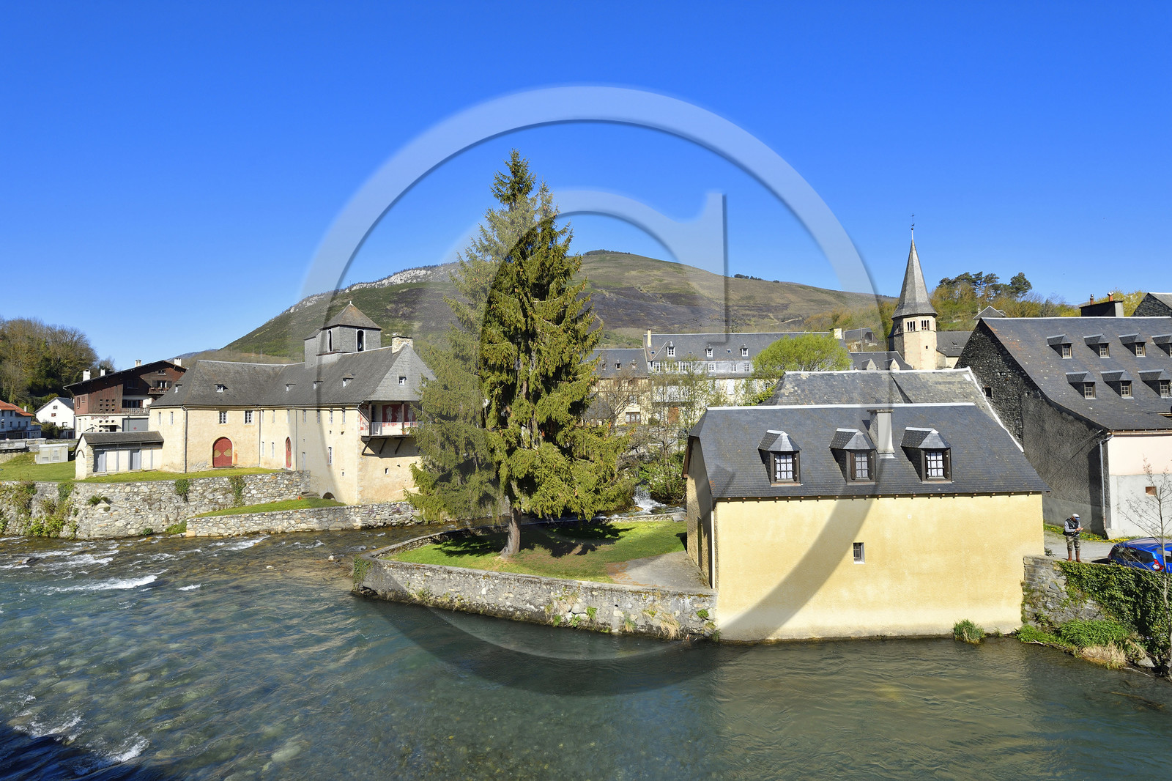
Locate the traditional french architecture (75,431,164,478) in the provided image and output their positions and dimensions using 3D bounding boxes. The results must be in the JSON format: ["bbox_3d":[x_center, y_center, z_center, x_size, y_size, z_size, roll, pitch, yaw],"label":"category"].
[{"bbox_3d":[-36.809,5.009,43.750,2.670,3.450,4.800,-2,-3,31],"label":"traditional french architecture"}]

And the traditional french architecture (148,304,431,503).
[{"bbox_3d":[-26.146,0.461,50.674,25.600,17.300,17.200,-2,-2,40],"label":"traditional french architecture"}]

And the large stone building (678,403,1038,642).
[{"bbox_3d":[10.690,4.923,23.094,12.400,8.680,5.700,-1,-2,-2],"label":"large stone building"}]

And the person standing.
[{"bbox_3d":[17.610,5.326,20.000,0.520,1.710,0.420,0,-2,-7],"label":"person standing"}]

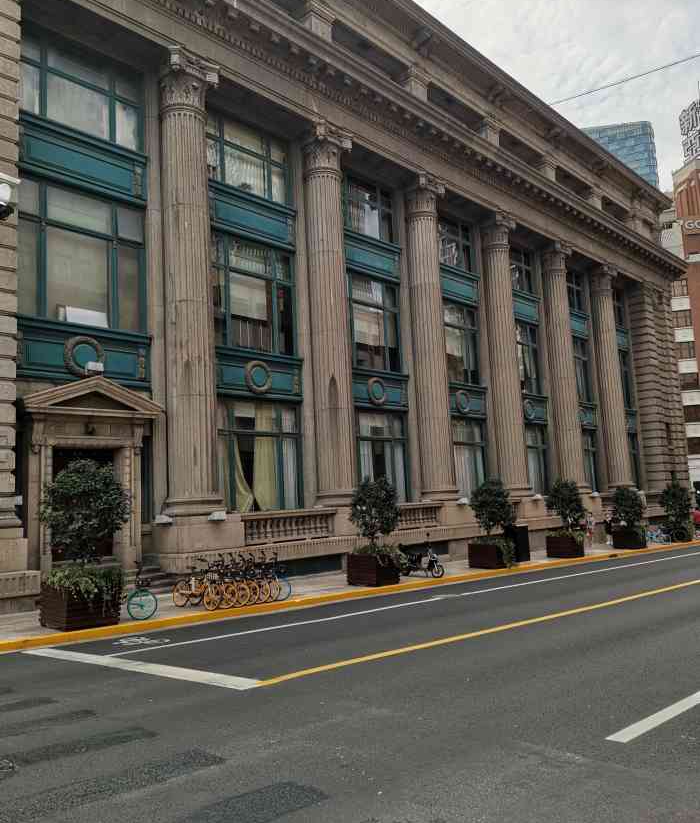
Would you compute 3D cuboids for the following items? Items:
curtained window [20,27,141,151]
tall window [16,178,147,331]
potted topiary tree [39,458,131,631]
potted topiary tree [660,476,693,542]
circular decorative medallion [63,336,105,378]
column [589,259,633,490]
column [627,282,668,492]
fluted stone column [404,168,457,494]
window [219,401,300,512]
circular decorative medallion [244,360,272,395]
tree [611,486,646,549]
[{"bbox_3d":[-7.638,-9.104,19.822,0.250,2.450,3.950,-10,-10,43],"label":"curtained window"},{"bbox_3d":[-7.397,-4.229,19.185,0.250,3.750,3.950,-10,-10,43],"label":"tall window"},{"bbox_3d":[-4.776,2.323,12.567,1.392,2.887,1.392,-9,-10,43],"label":"potted topiary tree"},{"bbox_3d":[17.390,5.289,37.479,1.450,3.400,1.450,-10,-10,43],"label":"potted topiary tree"},{"bbox_3d":[-6.981,-1.444,18.458,0.162,1.079,1.090,-9,-10,43],"label":"circular decorative medallion"},{"bbox_3d":[15.347,-1.978,41.301,1.624,13.253,1.653,-9,-10,43],"label":"column"},{"bbox_3d":[19.424,-1.636,45.478,1.160,13.253,1.160,-9,-10,43],"label":"column"},{"bbox_3d":[3.319,-3.012,28.770,1.624,13.253,1.653,-2,-7,0],"label":"fluted stone column"},{"bbox_3d":[-3.002,1.373,22.419,0.232,3.480,3.886,-9,-10,43],"label":"window"},{"bbox_3d":[-2.972,-1.100,22.635,0.162,1.079,1.090,-9,-10,43],"label":"circular decorative medallion"},{"bbox_3d":[13.214,5.021,33.534,1.218,2.804,1.218,-9,-10,43],"label":"tree"}]

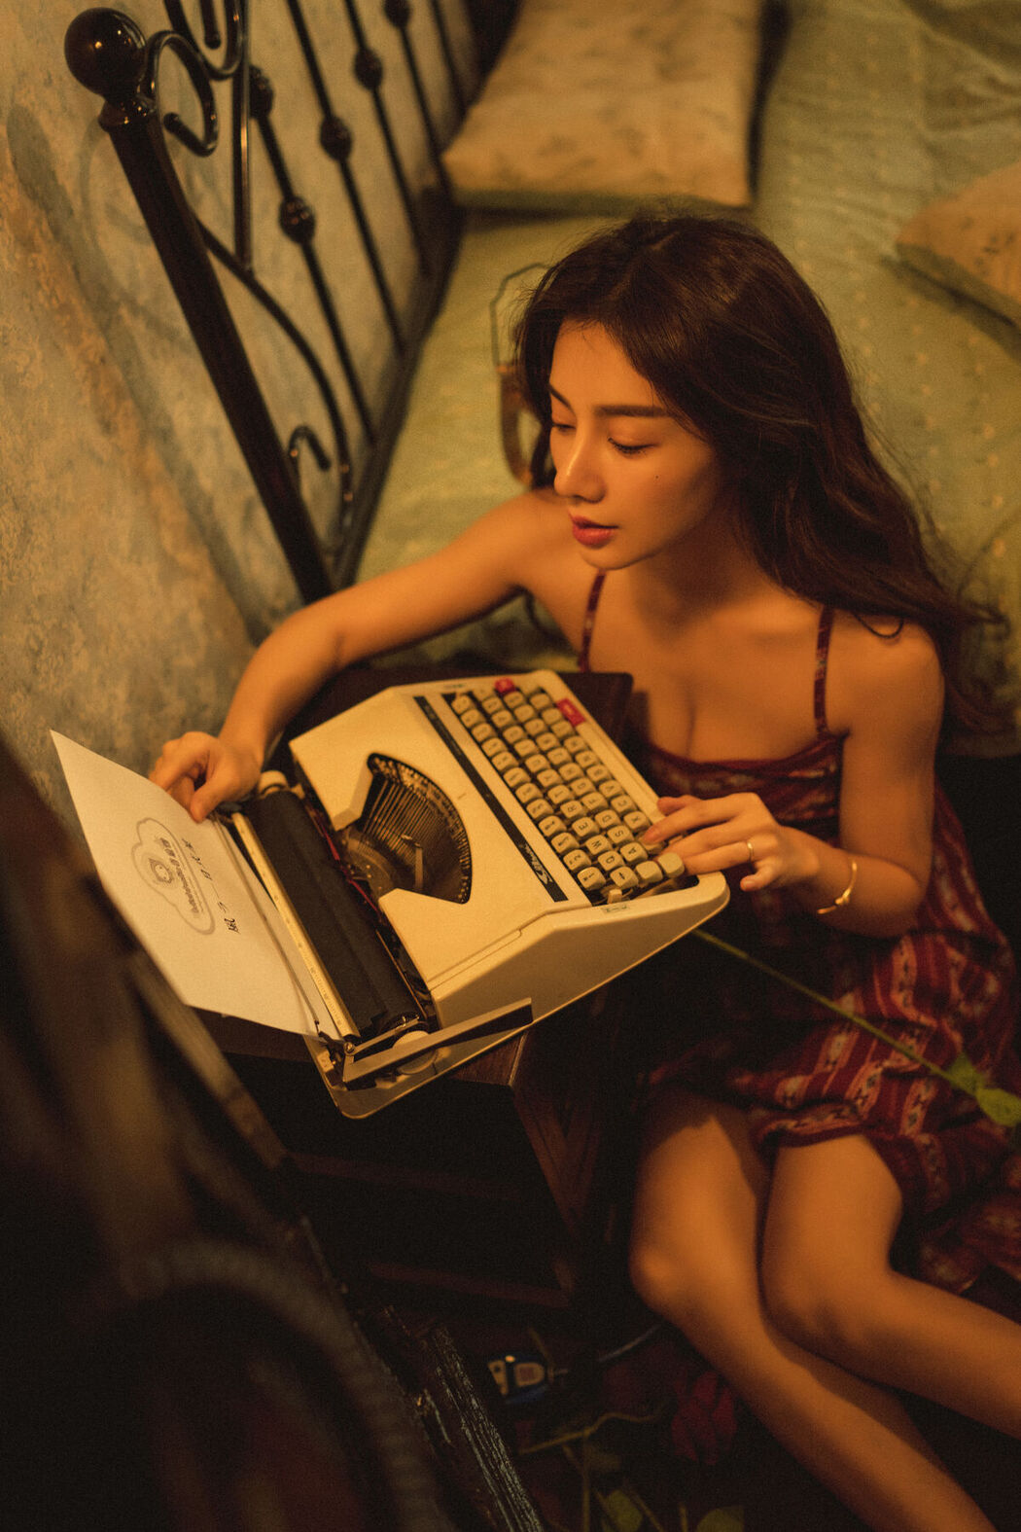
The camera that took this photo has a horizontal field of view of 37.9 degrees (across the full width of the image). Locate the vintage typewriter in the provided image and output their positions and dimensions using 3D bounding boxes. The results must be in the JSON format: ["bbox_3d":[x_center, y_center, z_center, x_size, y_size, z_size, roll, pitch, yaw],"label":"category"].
[{"bbox_3d":[-0.041,0.061,1.076,0.318,0.097,0.314,-29,46,-8],"label":"vintage typewriter"}]

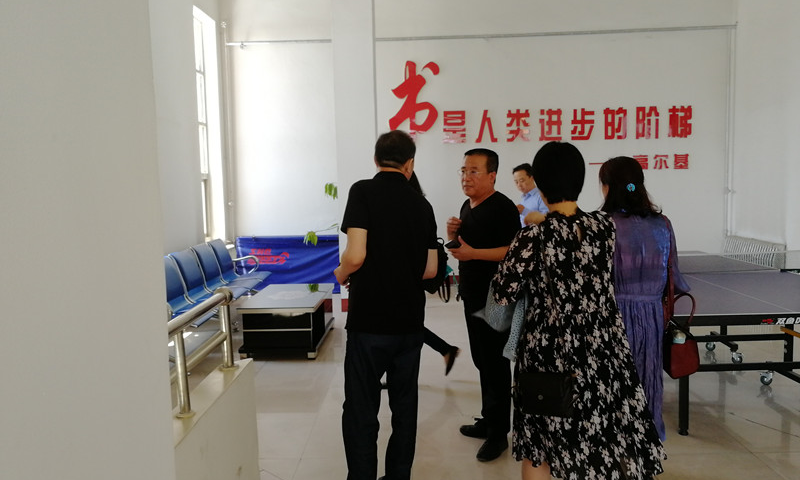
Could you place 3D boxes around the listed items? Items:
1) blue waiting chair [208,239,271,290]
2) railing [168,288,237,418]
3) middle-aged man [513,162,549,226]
[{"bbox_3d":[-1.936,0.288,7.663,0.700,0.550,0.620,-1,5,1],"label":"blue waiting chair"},{"bbox_3d":[-0.735,0.403,2.320,0.100,0.340,0.760,-1,5,1],"label":"railing"},{"bbox_3d":[1.236,0.095,5.864,0.420,1.660,0.500,-7,7,-44],"label":"middle-aged man"}]

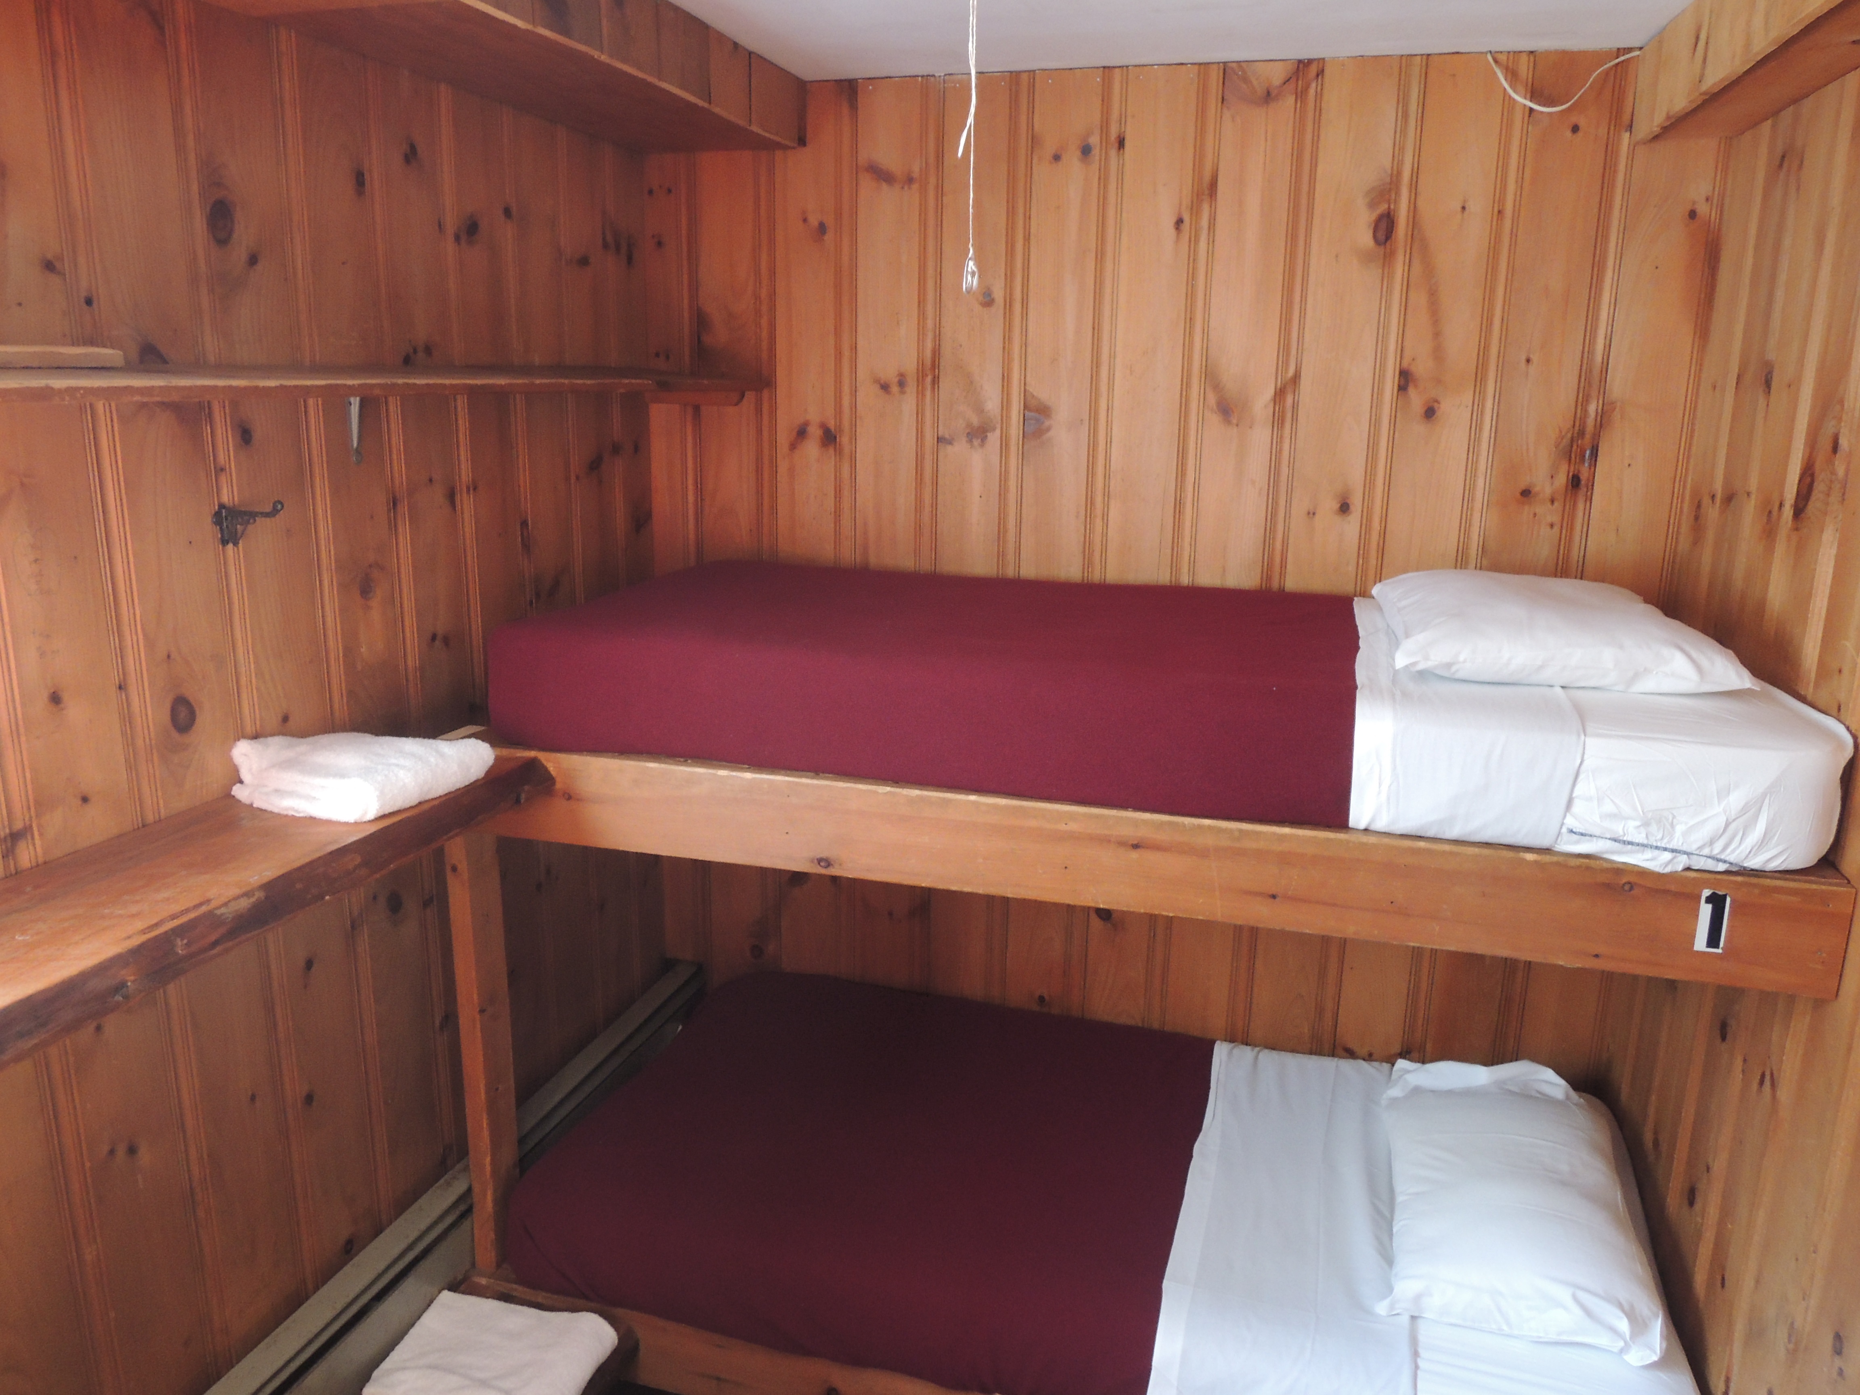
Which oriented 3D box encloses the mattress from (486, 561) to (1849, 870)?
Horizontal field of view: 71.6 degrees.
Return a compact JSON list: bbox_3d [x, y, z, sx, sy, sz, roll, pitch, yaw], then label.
[{"bbox_3d":[0.323,-0.043,2.215,1.873,0.183,0.907,5,14,15],"label":"mattress"}]

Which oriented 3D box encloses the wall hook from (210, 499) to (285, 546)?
[{"bbox_3d":[-0.912,-0.230,1.736,0.081,0.059,0.045,5,14,15],"label":"wall hook"}]

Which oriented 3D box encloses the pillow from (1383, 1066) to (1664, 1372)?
[{"bbox_3d":[0.982,0.814,2.227,0.403,0.114,0.731,5,15,17],"label":"pillow"}]

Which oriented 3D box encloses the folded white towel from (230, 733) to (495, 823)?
[{"bbox_3d":[-0.803,0.095,1.818,0.276,0.067,0.239,6,15,20],"label":"folded white towel"}]

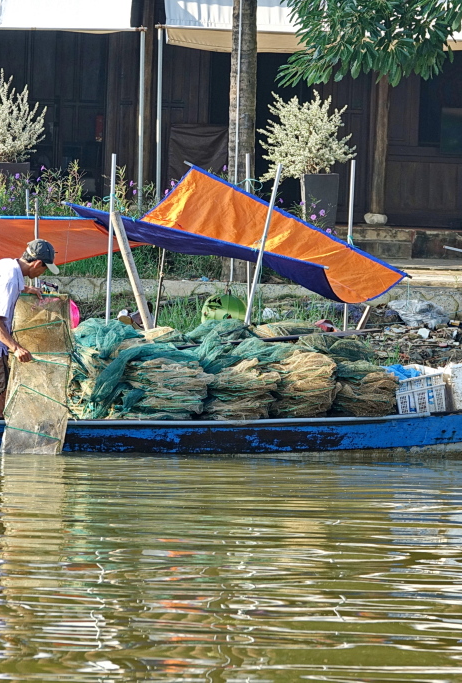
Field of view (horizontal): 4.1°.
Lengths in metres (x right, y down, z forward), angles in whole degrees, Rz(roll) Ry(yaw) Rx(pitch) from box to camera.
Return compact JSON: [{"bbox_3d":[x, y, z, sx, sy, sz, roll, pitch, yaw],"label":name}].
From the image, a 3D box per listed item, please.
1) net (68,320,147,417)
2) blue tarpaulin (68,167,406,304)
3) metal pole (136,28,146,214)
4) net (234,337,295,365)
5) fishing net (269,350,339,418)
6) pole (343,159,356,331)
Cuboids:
[{"bbox_3d":[-0.850,0.187,45.200,0.550,0.700,0.600,0,2,0],"label":"net"},{"bbox_3d":[0.039,-0.750,46.100,2.150,0.930,1.250,0,2,15],"label":"blue tarpaulin"},{"bbox_3d":[-0.891,-2.129,64.500,0.055,1.970,0.055,1,1,0],"label":"metal pole"},{"bbox_3d":[0.221,0.059,43.000,0.420,0.190,0.400,1,1,0],"label":"net"},{"bbox_3d":[0.477,0.279,42.300,0.460,0.440,0.420,1,1,0],"label":"fishing net"},{"bbox_3d":[0.841,-0.673,46.400,0.038,1.280,0.038,2,2,0],"label":"pole"}]

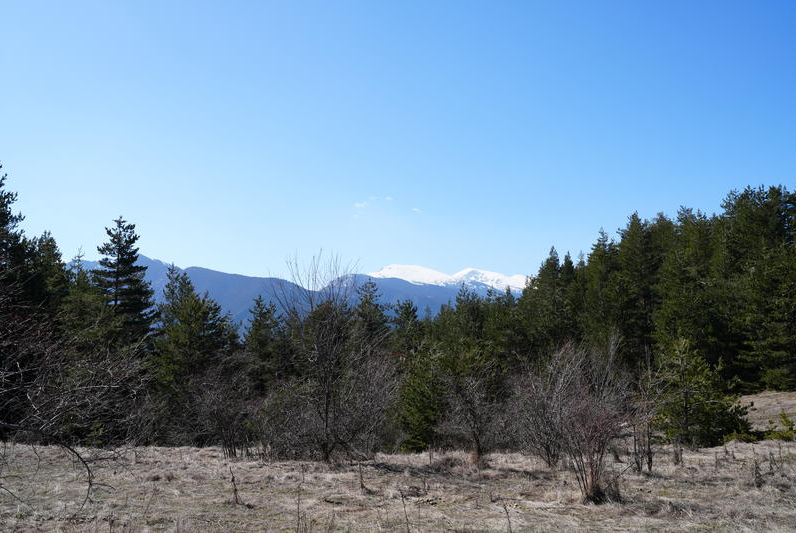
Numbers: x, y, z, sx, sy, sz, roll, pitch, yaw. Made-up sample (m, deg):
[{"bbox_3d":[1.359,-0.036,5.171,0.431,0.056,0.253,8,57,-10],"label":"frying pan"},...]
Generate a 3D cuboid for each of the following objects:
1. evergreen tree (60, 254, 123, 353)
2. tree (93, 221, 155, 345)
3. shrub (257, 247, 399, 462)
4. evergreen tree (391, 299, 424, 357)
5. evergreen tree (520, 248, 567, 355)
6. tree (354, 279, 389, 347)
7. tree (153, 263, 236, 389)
[{"bbox_3d":[-10.642,2.396,27.000,2.400,5.620,2.400,0,-3,0],"label":"evergreen tree"},{"bbox_3d":[-10.552,1.890,30.000,2.700,7.640,2.700,0,-3,0],"label":"tree"},{"bbox_3d":[-1.269,1.629,14.000,2.500,3.760,2.300,0,-3,0],"label":"shrub"},{"bbox_3d":[0.403,3.777,33.000,1.800,4.840,1.800,0,-3,0],"label":"evergreen tree"},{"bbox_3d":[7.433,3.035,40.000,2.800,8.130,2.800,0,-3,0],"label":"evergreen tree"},{"bbox_3d":[-1.132,3.251,32.000,1.900,5.510,1.900,0,-3,0],"label":"tree"},{"bbox_3d":[-5.990,2.307,23.000,2.800,4.730,2.800,0,-3,0],"label":"tree"}]

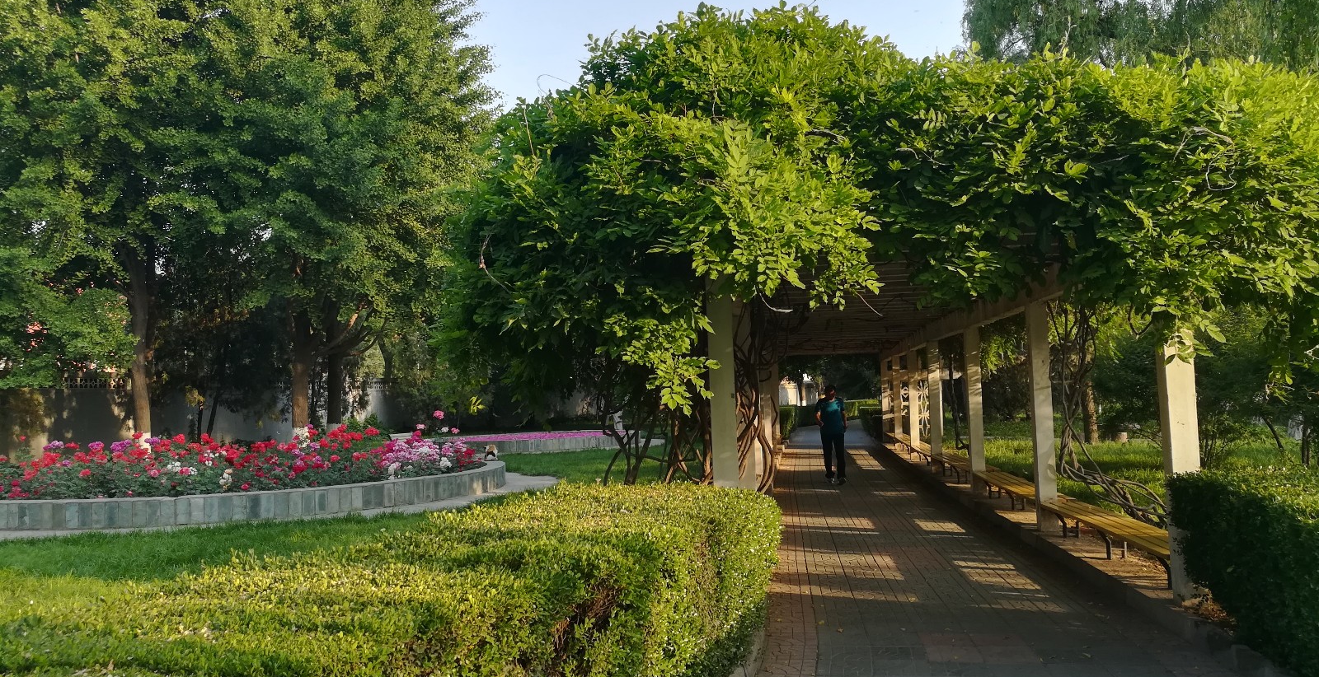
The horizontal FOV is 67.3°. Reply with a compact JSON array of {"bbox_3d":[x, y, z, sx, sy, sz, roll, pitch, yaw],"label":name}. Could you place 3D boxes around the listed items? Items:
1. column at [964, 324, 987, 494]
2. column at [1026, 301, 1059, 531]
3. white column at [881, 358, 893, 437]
[{"bbox_3d":[4.318,0.994,13.556,0.175,2.249,0.165,-2,-4,7],"label":"column"},{"bbox_3d":[3.845,0.787,9.937,0.175,2.249,0.165,-2,-4,7],"label":"column"},{"bbox_3d":[5.934,1.699,25.932,0.190,2.249,0.180,-2,-4,7],"label":"white column"}]

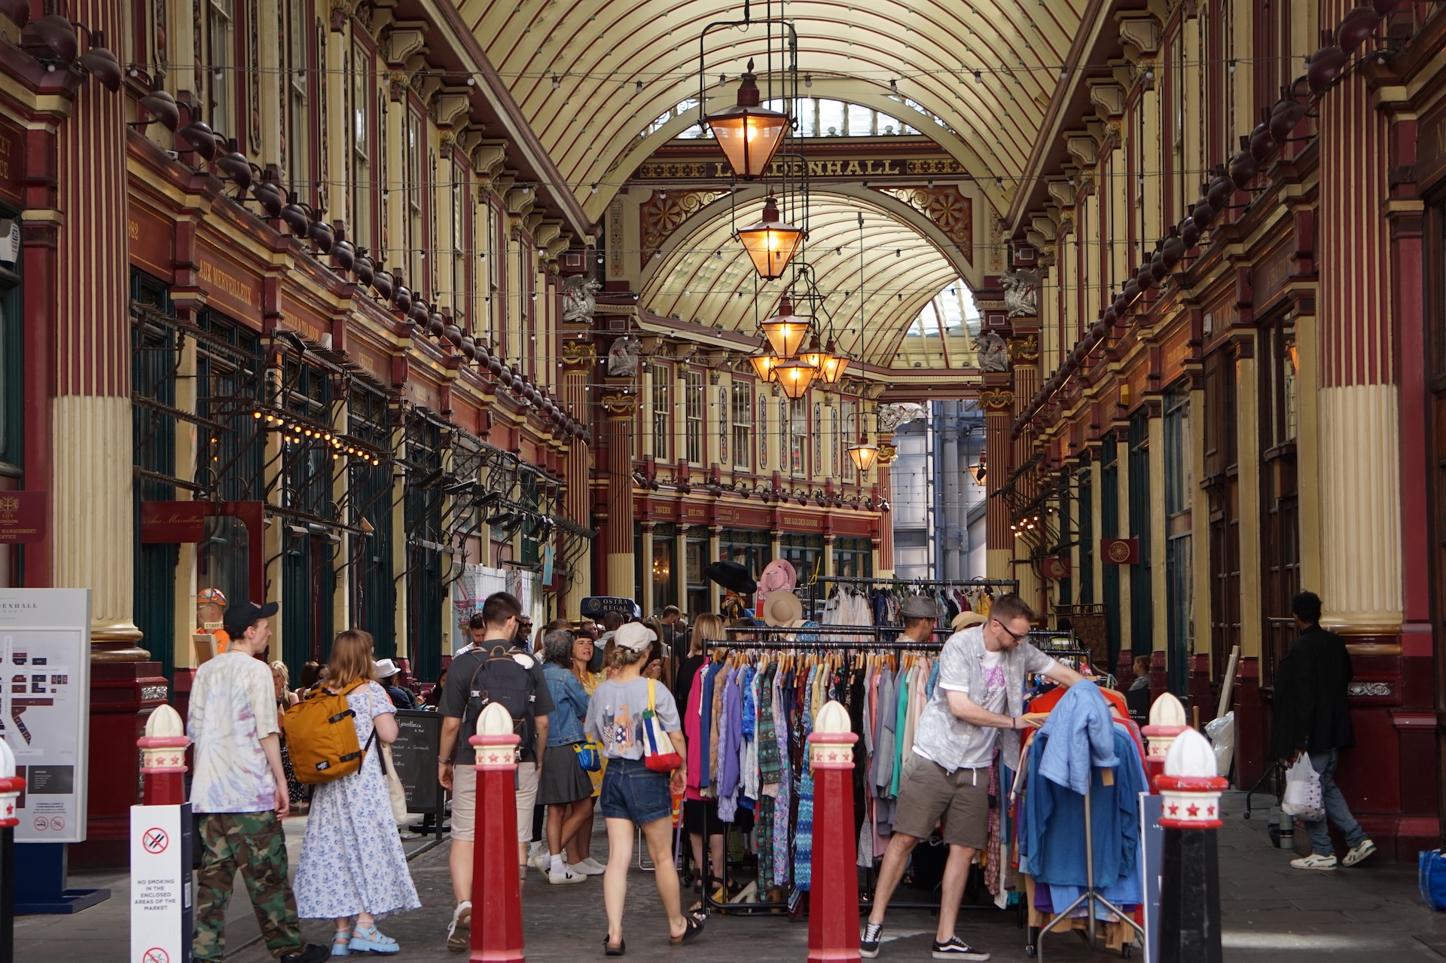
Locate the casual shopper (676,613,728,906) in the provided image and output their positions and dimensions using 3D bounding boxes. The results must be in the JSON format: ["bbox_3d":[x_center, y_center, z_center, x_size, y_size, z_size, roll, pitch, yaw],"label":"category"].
[{"bbox_3d":[-0.099,1.664,19.950,0.480,1.690,0.400,-2,-3,25],"label":"casual shopper"}]

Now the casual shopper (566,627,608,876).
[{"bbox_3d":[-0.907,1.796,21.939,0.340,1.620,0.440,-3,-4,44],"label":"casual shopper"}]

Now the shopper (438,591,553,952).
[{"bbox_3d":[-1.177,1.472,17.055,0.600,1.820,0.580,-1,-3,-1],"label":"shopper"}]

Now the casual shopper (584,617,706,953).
[{"bbox_3d":[-0.397,1.531,16.650,0.500,1.650,0.580,-2,-3,25],"label":"casual shopper"}]

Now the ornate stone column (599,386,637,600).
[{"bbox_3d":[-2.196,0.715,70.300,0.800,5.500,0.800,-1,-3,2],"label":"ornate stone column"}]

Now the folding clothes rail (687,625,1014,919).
[{"bbox_3d":[0.734,1.647,18.680,1.850,1.580,0.600,-1,-3,2],"label":"folding clothes rail"}]

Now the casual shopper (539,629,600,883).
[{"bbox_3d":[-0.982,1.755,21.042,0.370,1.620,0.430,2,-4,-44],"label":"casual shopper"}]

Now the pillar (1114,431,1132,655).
[{"bbox_3d":[5.519,0.847,45.300,0.220,3.010,0.320,-1,-3,2],"label":"pillar"}]

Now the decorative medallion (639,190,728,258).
[{"bbox_3d":[-0.829,-5.464,70.000,1.870,1.440,0.150,-1,-3,2],"label":"decorative medallion"}]

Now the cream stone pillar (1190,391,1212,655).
[{"bbox_3d":[5.204,0.448,35.800,0.230,2.990,0.340,-1,-3,2],"label":"cream stone pillar"}]

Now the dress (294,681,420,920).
[{"bbox_3d":[-1.826,1.594,16.450,0.480,1.200,0.540,2,-4,-45],"label":"dress"}]

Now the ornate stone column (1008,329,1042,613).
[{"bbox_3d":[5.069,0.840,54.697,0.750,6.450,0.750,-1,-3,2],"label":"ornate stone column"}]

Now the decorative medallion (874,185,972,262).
[{"bbox_3d":[4.055,-5.201,66.764,2.010,1.660,0.150,-1,-3,2],"label":"decorative medallion"}]

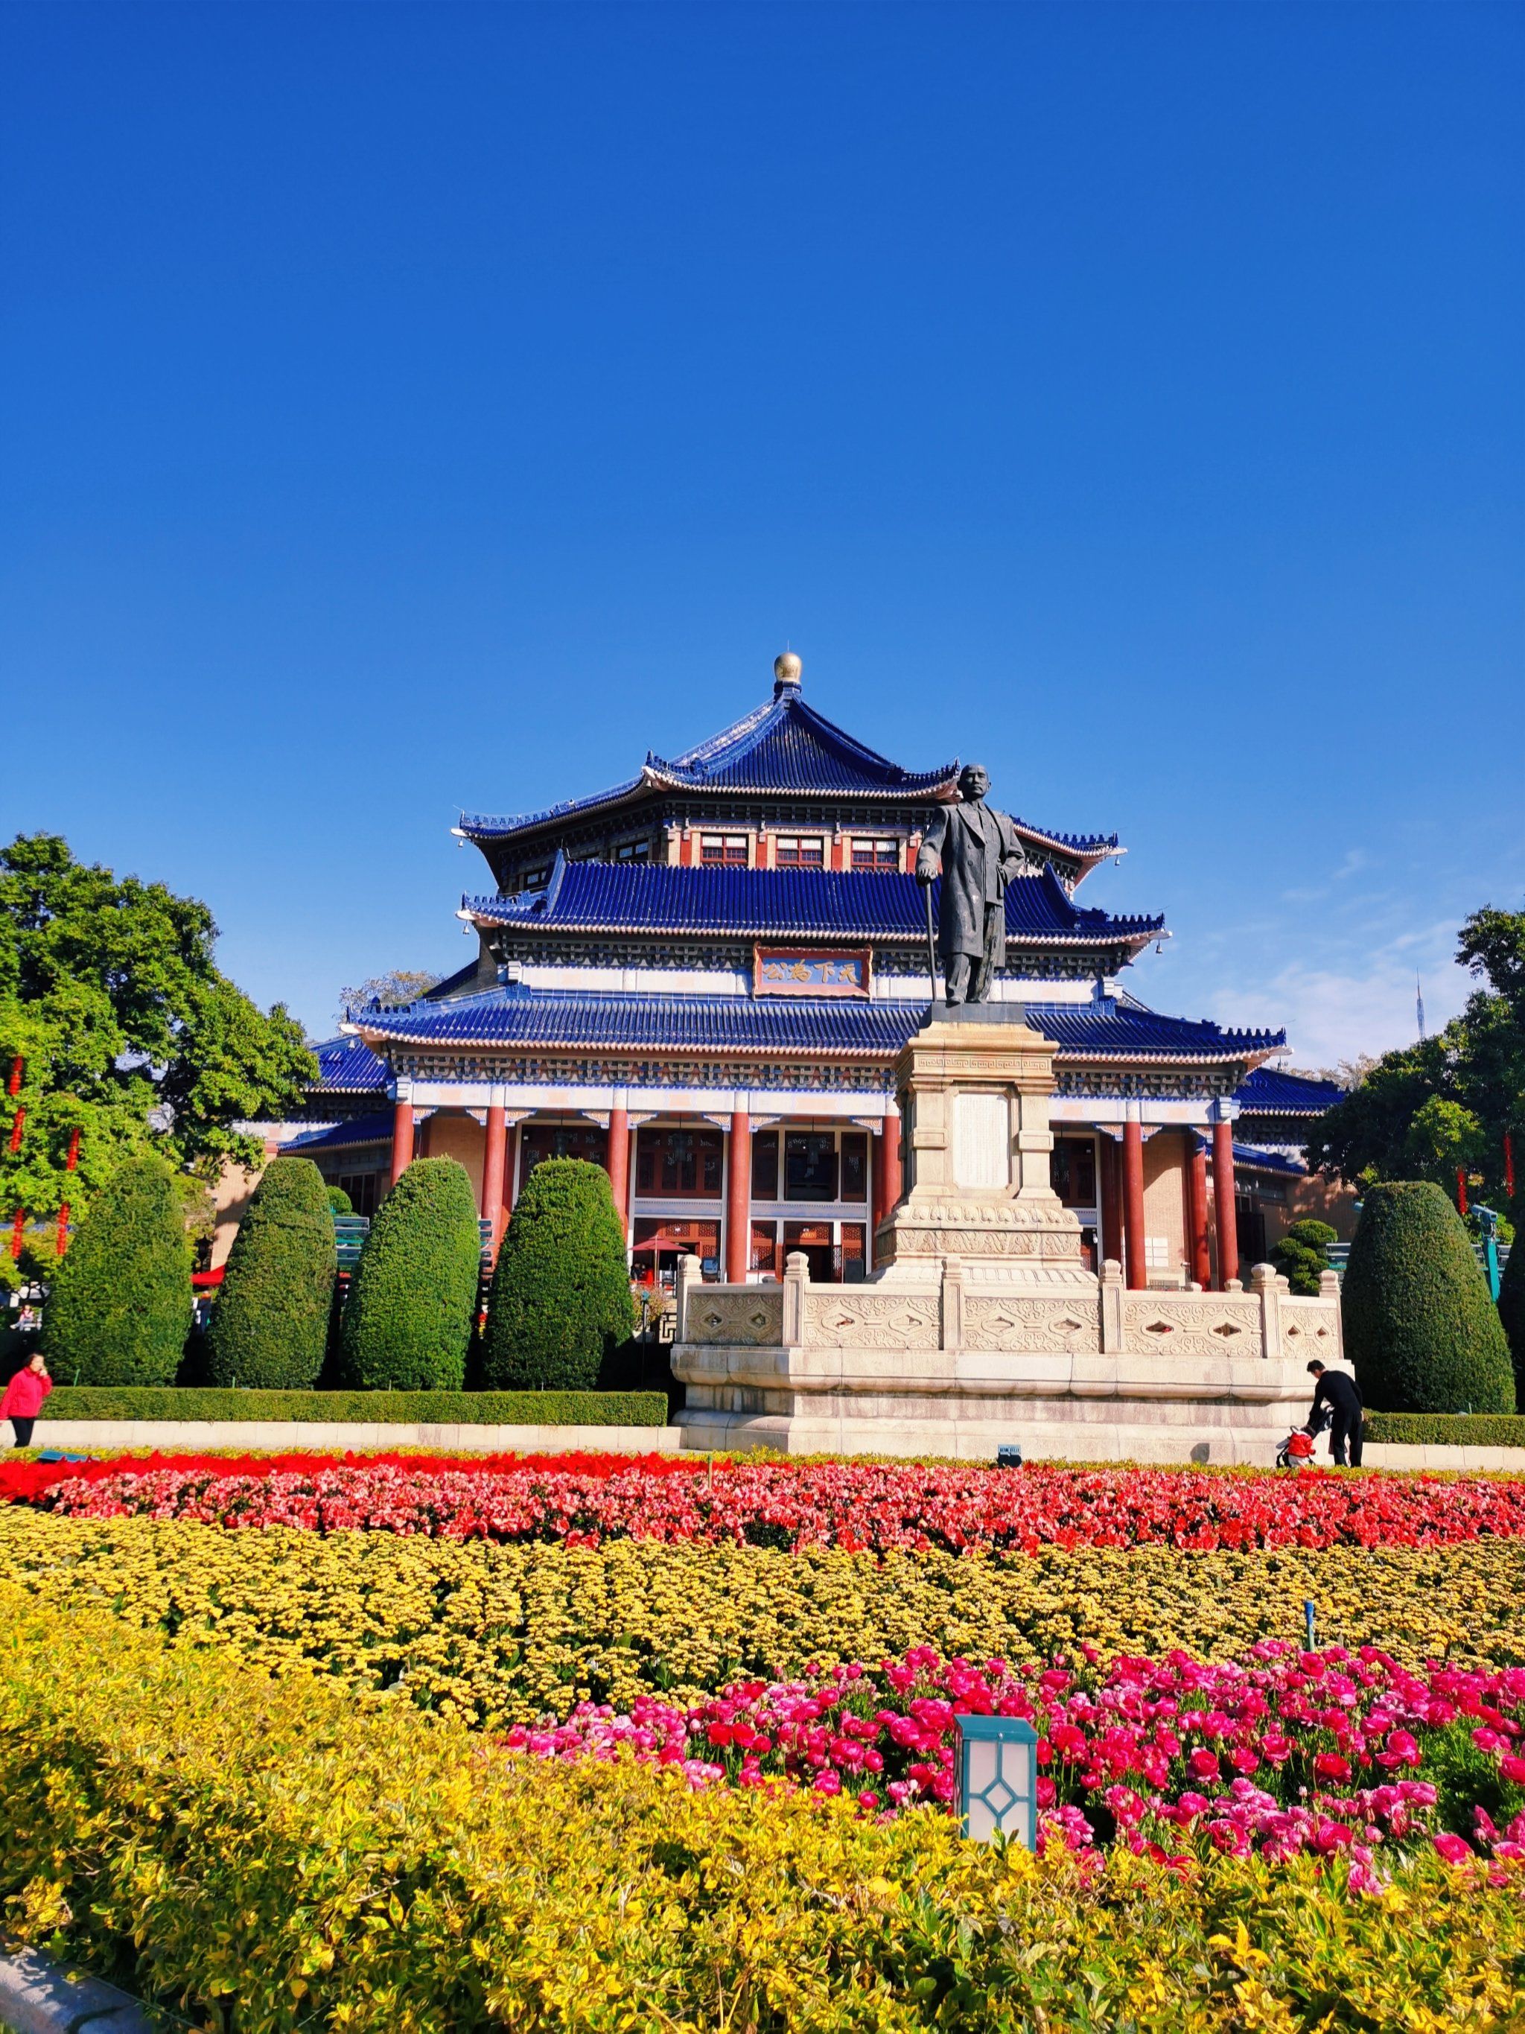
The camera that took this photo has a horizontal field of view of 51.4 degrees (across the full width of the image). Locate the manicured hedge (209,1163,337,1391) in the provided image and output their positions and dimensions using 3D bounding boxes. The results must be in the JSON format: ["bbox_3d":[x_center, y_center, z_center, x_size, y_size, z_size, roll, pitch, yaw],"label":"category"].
[{"bbox_3d":[-7.859,4.241,25.391,2.033,3.930,2.033,2,-11,-2],"label":"manicured hedge"}]

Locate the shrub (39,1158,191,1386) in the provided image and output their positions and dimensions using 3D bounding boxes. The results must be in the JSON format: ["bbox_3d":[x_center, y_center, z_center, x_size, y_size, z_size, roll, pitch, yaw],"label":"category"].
[{"bbox_3d":[-10.258,4.181,25.161,2.368,3.852,2.368,2,-11,-2],"label":"shrub"}]

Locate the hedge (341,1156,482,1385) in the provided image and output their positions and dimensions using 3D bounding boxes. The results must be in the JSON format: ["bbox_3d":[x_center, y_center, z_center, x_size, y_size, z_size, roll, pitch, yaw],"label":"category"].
[{"bbox_3d":[-5.709,4.310,25.619,2.282,3.977,2.282,2,-11,-2],"label":"hedge"}]

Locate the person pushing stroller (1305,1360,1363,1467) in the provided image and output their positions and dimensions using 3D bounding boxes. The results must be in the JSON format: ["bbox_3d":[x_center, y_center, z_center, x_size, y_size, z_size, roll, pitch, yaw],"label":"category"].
[{"bbox_3d":[7.742,5.407,21.409,0.780,1.538,0.500,0,-11,8],"label":"person pushing stroller"}]

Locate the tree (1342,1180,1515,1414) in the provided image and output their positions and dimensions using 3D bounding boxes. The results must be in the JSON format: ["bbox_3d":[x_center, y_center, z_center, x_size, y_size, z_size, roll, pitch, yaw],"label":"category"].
[{"bbox_3d":[10.879,4.708,25.844,2.871,4.006,2.871,2,-11,-2],"label":"tree"}]

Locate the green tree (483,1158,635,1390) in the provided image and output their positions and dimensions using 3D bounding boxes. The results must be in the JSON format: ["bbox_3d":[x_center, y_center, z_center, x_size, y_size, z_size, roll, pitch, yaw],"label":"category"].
[{"bbox_3d":[-3.297,4.366,25.734,2.421,4.017,2.421,2,-11,-2],"label":"green tree"}]

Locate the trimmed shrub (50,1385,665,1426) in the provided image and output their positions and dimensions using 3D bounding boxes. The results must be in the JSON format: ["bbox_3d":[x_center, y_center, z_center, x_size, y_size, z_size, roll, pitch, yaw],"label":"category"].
[{"bbox_3d":[-5.946,5.774,23.562,9.042,0.462,0.750,3,-11,-9],"label":"trimmed shrub"}]

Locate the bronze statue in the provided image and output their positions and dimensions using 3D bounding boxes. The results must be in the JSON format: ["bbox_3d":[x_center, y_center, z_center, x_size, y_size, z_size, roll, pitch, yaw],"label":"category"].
[{"bbox_3d":[3.819,-2.459,29.002,1.988,4.563,1.200,2,-11,-2],"label":"bronze statue"}]

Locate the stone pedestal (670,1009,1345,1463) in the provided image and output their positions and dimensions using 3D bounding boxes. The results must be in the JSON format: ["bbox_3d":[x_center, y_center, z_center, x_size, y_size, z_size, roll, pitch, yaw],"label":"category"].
[{"bbox_3d":[3.750,3.538,27.808,10.306,7.530,10.306,2,-11,-2],"label":"stone pedestal"}]

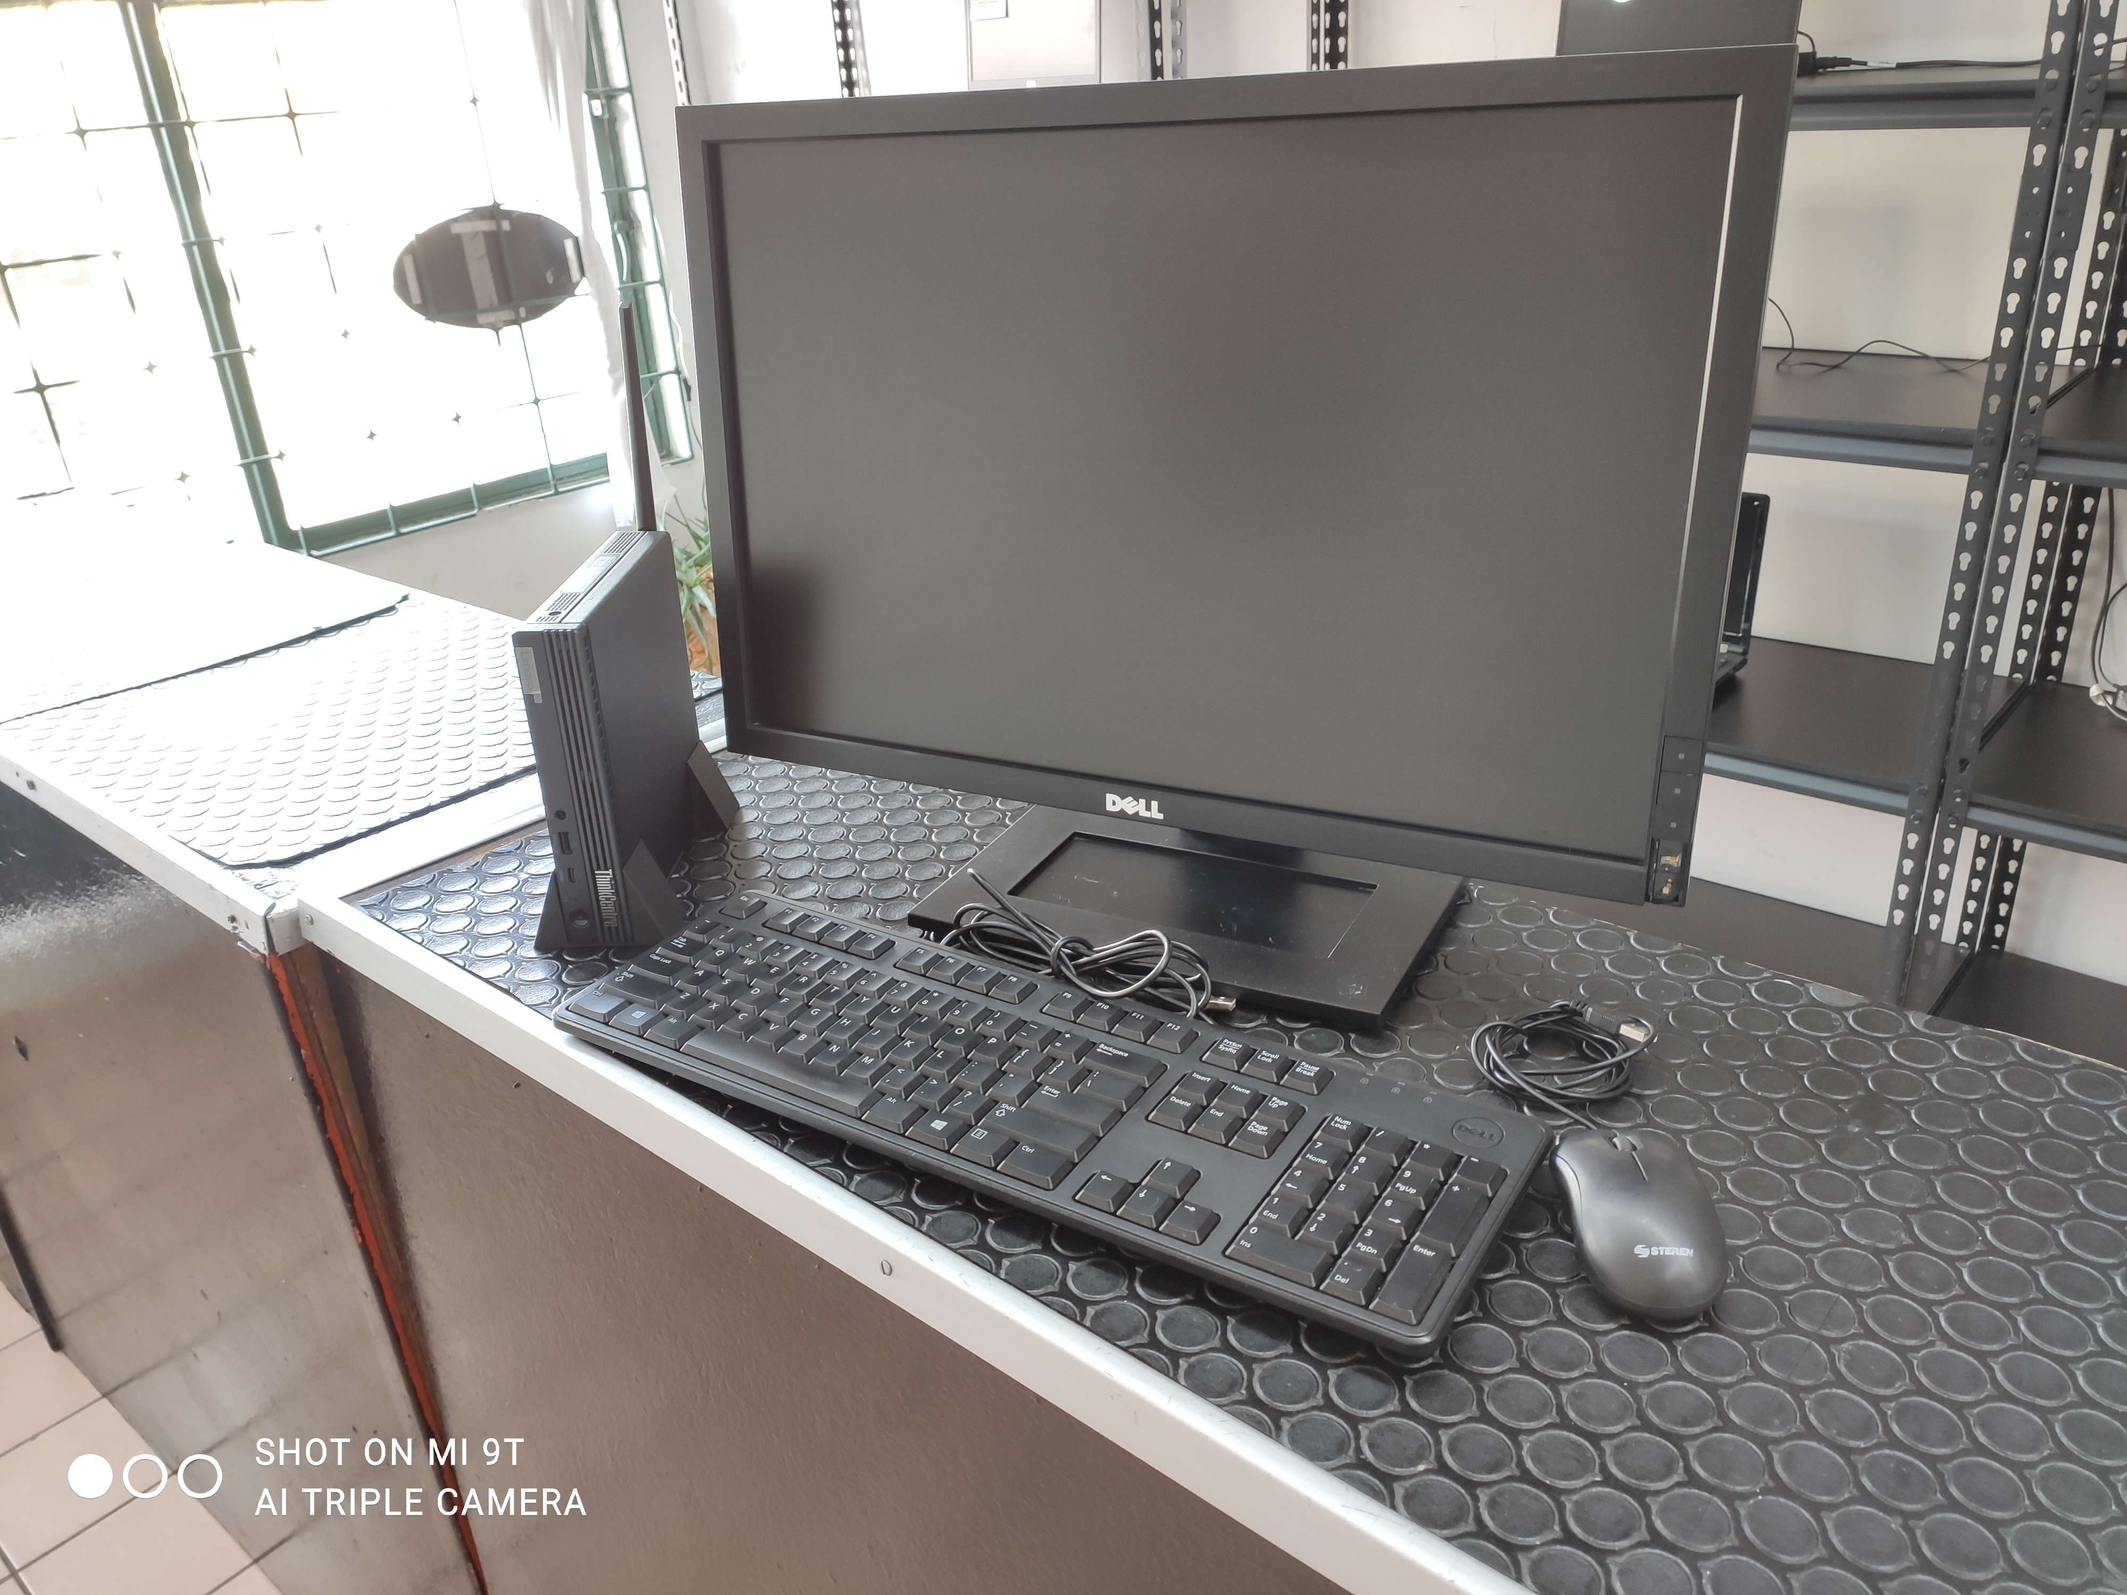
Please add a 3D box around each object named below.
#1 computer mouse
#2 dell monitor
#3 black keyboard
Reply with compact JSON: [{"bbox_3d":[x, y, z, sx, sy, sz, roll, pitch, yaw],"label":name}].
[{"bbox_3d":[0.221,0.151,0.610,0.058,0.036,0.102,-1,24,5],"label":"computer mouse"},{"bbox_3d":[0.060,-0.128,0.790,0.509,0.415,0.168,9,27,26],"label":"dell monitor"},{"bbox_3d":[-0.025,0.123,0.718,0.449,0.027,0.148,12,29,31],"label":"black keyboard"}]

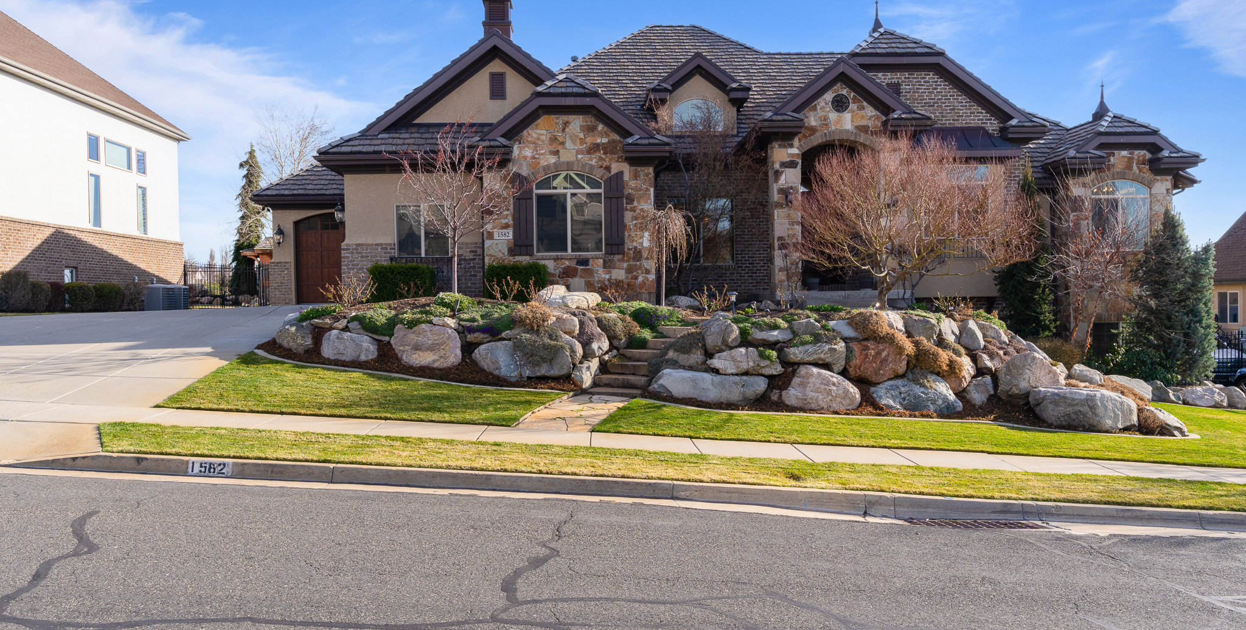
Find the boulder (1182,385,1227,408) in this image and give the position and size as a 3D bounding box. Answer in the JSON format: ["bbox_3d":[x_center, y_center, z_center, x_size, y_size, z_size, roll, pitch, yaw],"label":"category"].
[{"bbox_3d":[11.080,1.558,17.800,0.840,0.450,0.680,0,0,0],"label":"boulder"}]

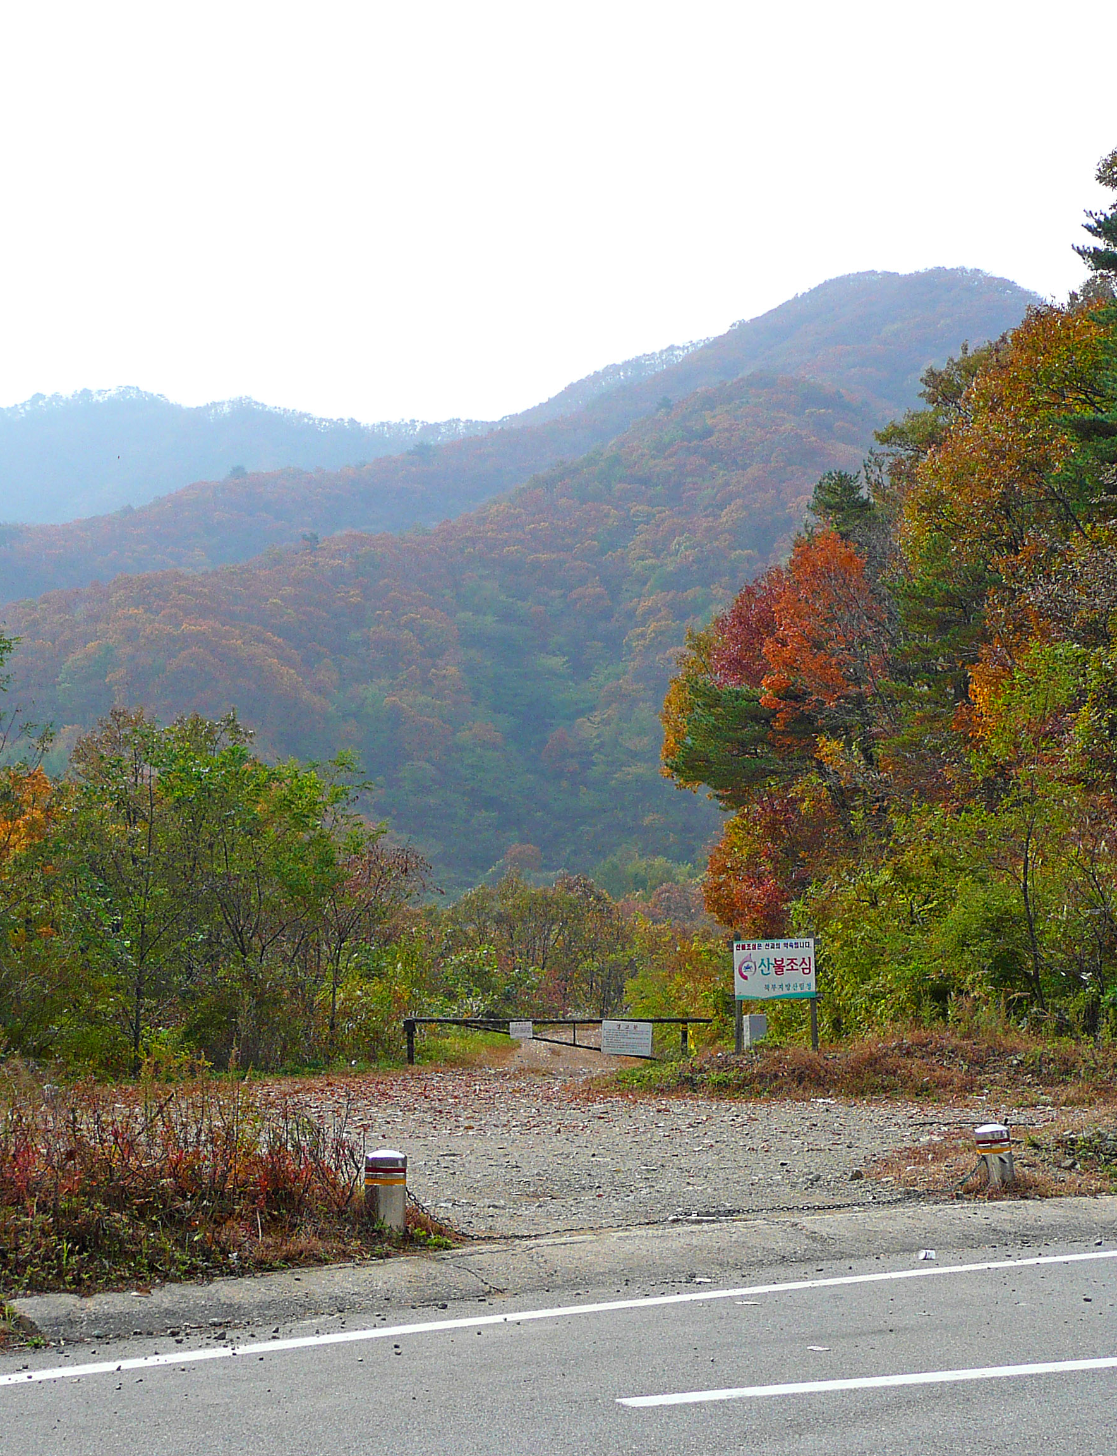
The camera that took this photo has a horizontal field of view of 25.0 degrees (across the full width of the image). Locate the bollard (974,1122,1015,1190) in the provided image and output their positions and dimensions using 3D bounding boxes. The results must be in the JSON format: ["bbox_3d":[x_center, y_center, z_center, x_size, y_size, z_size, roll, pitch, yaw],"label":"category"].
[{"bbox_3d":[2.555,2.505,14.700,0.205,0.385,0.205,-6,-5,9],"label":"bollard"}]

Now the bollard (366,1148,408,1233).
[{"bbox_3d":[-0.855,2.295,12.500,0.205,0.415,0.205,0,-4,-4],"label":"bollard"}]

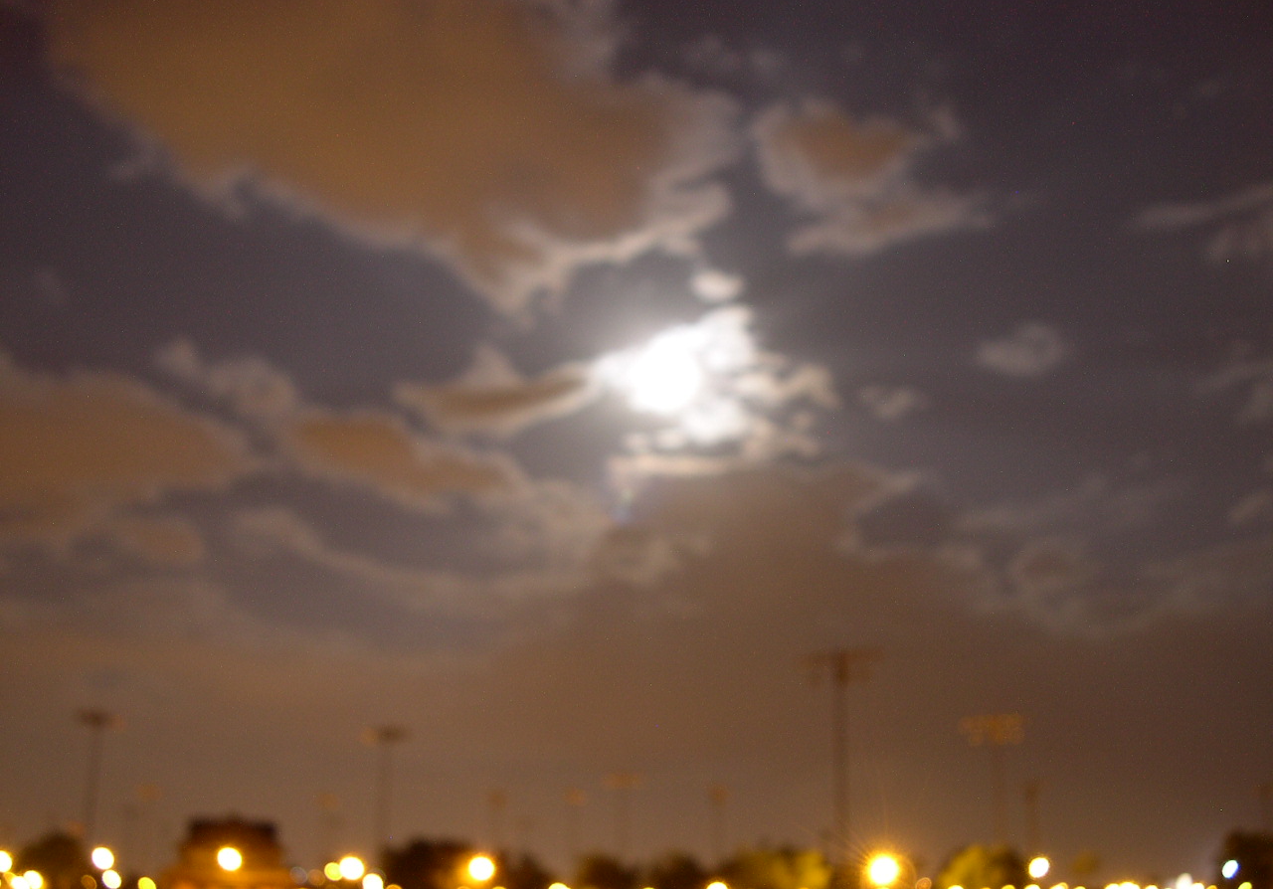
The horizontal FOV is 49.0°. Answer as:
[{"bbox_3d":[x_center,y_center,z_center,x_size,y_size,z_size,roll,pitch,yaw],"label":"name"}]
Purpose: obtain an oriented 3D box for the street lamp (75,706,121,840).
[{"bbox_3d":[-54.072,35.576,137.243,3.320,18.500,1.000,0,-18,0],"label":"street lamp"}]

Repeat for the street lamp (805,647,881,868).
[{"bbox_3d":[15.490,24.378,102.084,4.800,18.500,1.000,0,-18,0],"label":"street lamp"}]

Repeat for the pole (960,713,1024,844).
[{"bbox_3d":[36.759,36.858,141.267,5.630,18.500,1.000,0,-18,0],"label":"pole"}]

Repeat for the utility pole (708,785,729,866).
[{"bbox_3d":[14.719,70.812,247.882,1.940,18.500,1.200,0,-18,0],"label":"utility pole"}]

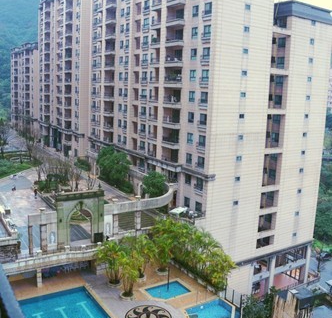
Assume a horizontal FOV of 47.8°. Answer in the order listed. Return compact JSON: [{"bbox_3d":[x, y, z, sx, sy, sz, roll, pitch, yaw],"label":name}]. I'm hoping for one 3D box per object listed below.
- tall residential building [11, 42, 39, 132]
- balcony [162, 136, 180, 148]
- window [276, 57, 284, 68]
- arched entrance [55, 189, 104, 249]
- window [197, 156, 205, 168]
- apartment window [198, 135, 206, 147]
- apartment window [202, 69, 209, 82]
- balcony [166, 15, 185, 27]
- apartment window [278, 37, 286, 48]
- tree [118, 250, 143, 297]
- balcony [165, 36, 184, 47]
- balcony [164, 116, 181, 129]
[{"bbox_3d":[-47.938,-27.125,147.028,17.000,32.000,36.000,-4,12,-34],"label":"tall residential building"},{"bbox_3d":[0.963,-2.604,59.542,1.100,1.350,3.700,-4,11,-31],"label":"balcony"},{"bbox_3d":[19.375,-16.289,63.349,1.874,1.874,0.200,-5,13,-34],"label":"window"},{"bbox_3d":[-10.056,7.104,43.940,5.700,6.550,1.100,-4,11,-31],"label":"arched entrance"},{"bbox_3d":[5.140,0.475,53.920,0.200,1.480,1.450,-4,11,-31],"label":"window"},{"bbox_3d":[5.592,-2.686,57.104,0.220,1.825,1.578,-5,13,-34],"label":"apartment window"},{"bbox_3d":[5.526,-11.537,51.866,0.200,1.480,1.450,-4,11,-31],"label":"apartment window"},{"bbox_3d":[1.729,-21.921,59.743,1.500,1.450,3.798,-5,13,-34],"label":"balcony"},{"bbox_3d":[18.917,-18.837,60.850,0.200,1.500,1.500,-4,12,-34],"label":"apartment window"},{"bbox_3d":[-3.823,12.365,40.446,2.700,4.900,2.700,3,10,0],"label":"tree"},{"bbox_3d":[1.530,-17.729,56.870,1.100,1.350,3.700,-4,11,-31],"label":"balcony"},{"bbox_3d":[1.182,-5.940,62.782,1.500,1.550,3.699,-5,13,-34],"label":"balcony"}]

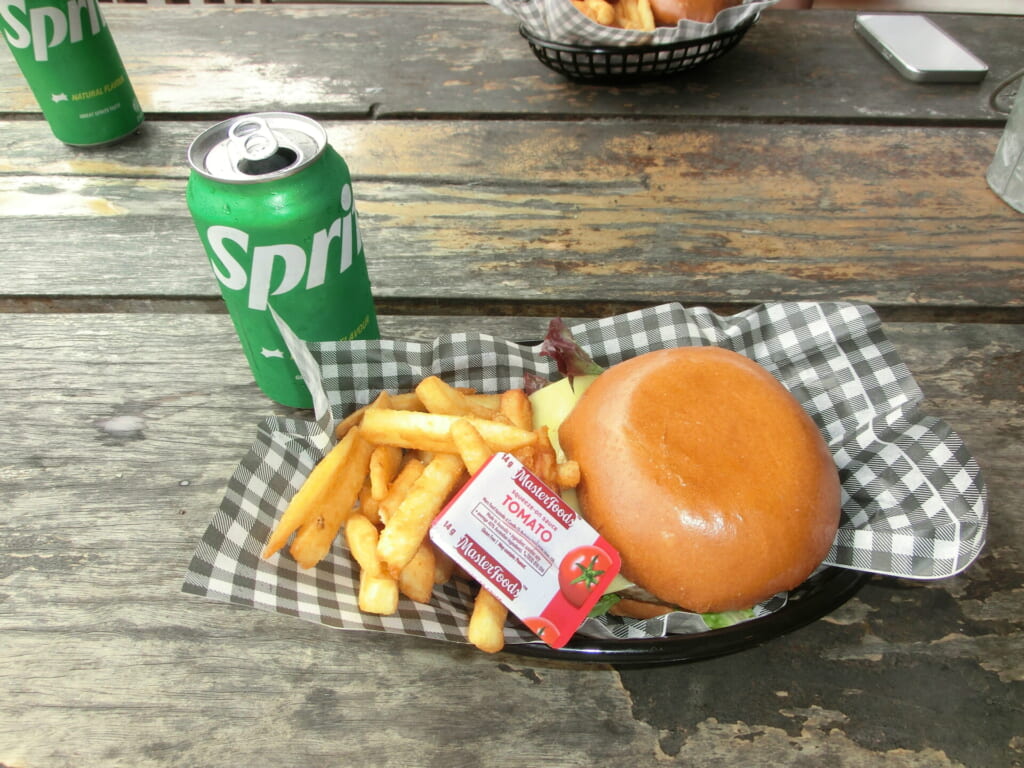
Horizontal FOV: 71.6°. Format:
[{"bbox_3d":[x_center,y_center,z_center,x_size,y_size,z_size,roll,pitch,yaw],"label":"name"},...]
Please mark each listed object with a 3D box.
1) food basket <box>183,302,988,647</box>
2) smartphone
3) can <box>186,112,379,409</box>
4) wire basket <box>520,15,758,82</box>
[{"bbox_3d":[0.024,0.033,0.281,0.275,0.086,0.162,0,46,0],"label":"food basket"},{"bbox_3d":[0.384,-0.321,0.675,0.070,0.009,0.138,-2,46,-2],"label":"smartphone"},{"bbox_3d":[-0.100,-0.049,0.327,0.066,0.132,0.066,0,46,0],"label":"can"},{"bbox_3d":[0.117,-0.321,0.650,0.238,0.042,0.154,-20,50,-18],"label":"wire basket"}]

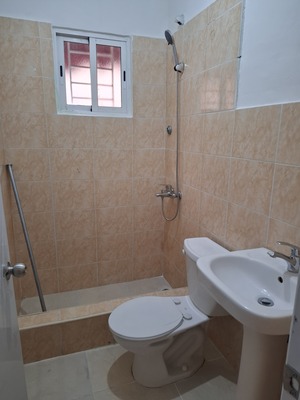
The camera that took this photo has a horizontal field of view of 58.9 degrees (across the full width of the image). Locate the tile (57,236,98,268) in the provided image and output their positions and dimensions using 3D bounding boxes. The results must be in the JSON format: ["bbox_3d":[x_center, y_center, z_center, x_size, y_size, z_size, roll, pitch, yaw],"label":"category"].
[{"bbox_3d":[-0.620,0.447,2.264,0.329,0.248,0.010,-4,14,-19],"label":"tile"}]

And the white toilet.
[{"bbox_3d":[0.094,0.683,1.569,0.668,0.770,0.375,-4,14,-19],"label":"white toilet"}]

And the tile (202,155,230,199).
[{"bbox_3d":[0.397,-0.151,1.645,0.010,0.250,0.327,-4,15,-19],"label":"tile"}]

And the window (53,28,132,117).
[{"bbox_3d":[-0.419,-0.948,2.036,0.590,0.600,0.080,-4,14,-19],"label":"window"}]

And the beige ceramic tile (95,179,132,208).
[{"bbox_3d":[-0.306,-0.058,2.269,0.327,0.250,0.010,-4,15,-19],"label":"beige ceramic tile"}]

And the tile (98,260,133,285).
[{"bbox_3d":[-0.314,0.660,2.429,0.329,0.236,0.010,-4,14,-19],"label":"tile"}]

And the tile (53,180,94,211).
[{"bbox_3d":[-0.619,-0.040,2.160,0.330,0.250,0.012,-4,14,-19],"label":"tile"}]

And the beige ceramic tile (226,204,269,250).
[{"bbox_3d":[0.496,0.165,1.395,0.010,0.248,0.319,-4,14,-19],"label":"beige ceramic tile"}]

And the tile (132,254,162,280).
[{"bbox_3d":[-0.022,0.641,2.549,0.297,0.233,0.010,-4,15,-19],"label":"tile"}]

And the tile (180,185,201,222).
[{"bbox_3d":[0.285,0.016,2.004,0.010,0.250,0.327,-4,15,-19],"label":"tile"}]

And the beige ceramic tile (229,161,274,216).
[{"bbox_3d":[0.502,-0.078,1.358,0.012,0.250,0.330,-4,14,-19],"label":"beige ceramic tile"}]

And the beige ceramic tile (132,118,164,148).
[{"bbox_3d":[-0.005,-0.564,2.251,0.297,0.250,0.010,-4,15,-19],"label":"beige ceramic tile"}]

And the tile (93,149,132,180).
[{"bbox_3d":[-0.300,-0.300,2.212,0.330,0.250,0.012,-4,14,-19],"label":"tile"}]

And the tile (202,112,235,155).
[{"bbox_3d":[0.398,-0.387,1.563,0.010,0.248,0.319,-4,14,-19],"label":"tile"}]

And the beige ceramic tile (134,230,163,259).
[{"bbox_3d":[-0.018,0.406,2.479,0.285,0.250,0.012,-4,14,-19],"label":"beige ceramic tile"}]

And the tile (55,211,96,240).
[{"bbox_3d":[-0.617,0.206,2.206,0.329,0.248,0.010,-4,14,-19],"label":"tile"}]

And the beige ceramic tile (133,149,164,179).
[{"bbox_3d":[-0.010,-0.315,2.308,0.285,0.250,0.012,-4,14,-19],"label":"beige ceramic tile"}]

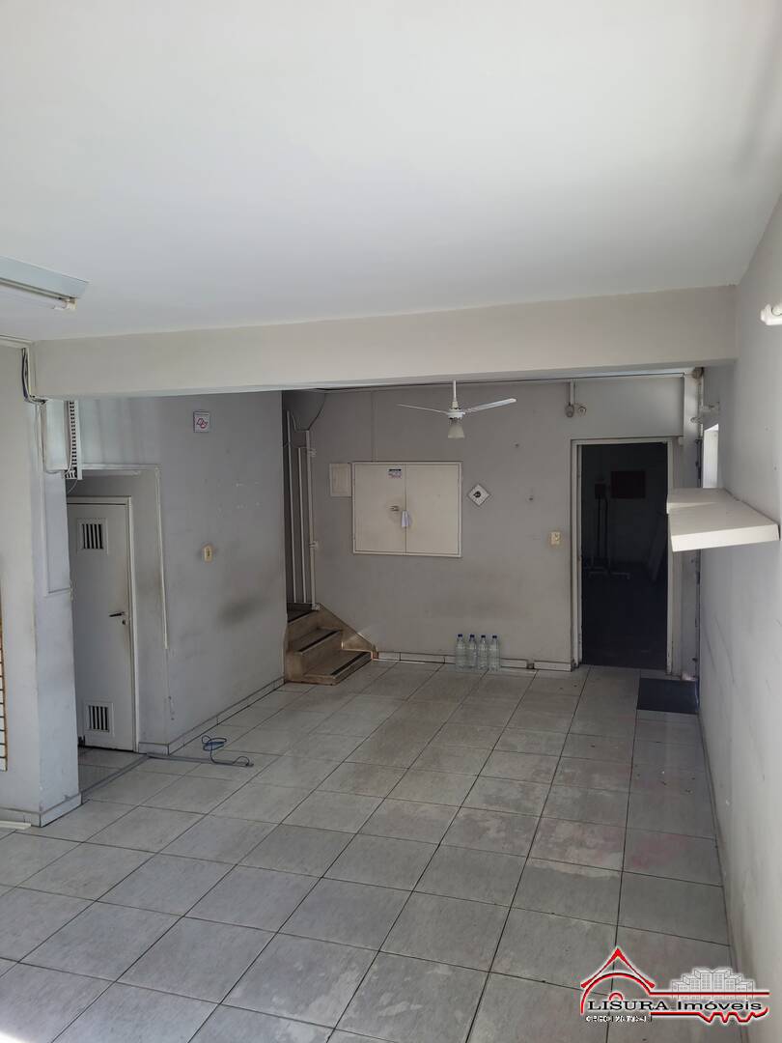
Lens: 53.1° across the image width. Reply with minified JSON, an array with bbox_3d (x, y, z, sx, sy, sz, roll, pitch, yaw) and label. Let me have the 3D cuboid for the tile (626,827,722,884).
[{"bbox_3d":[1.385,1.637,3.864,0.437,0.010,0.451,0,4,19],"label":"tile"}]

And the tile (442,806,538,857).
[{"bbox_3d":[0.537,1.643,4.153,0.451,0.010,0.451,0,4,19],"label":"tile"}]

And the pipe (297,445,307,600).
[{"bbox_3d":[-0.881,0.049,7.812,0.020,1.547,0.020,0,4,19],"label":"pipe"}]

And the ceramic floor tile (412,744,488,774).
[{"bbox_3d":[0.396,1.552,5.087,0.447,0.010,0.451,0,4,19],"label":"ceramic floor tile"}]

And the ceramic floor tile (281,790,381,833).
[{"bbox_3d":[-0.323,1.629,4.389,0.445,0.010,0.445,0,4,19],"label":"ceramic floor tile"}]

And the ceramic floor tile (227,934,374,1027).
[{"bbox_3d":[-0.333,1.735,2.974,0.447,0.010,0.447,0,4,19],"label":"ceramic floor tile"}]

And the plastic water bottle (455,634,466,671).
[{"bbox_3d":[0.661,1.237,7.387,0.094,0.335,0.094,0,4,19],"label":"plastic water bottle"}]

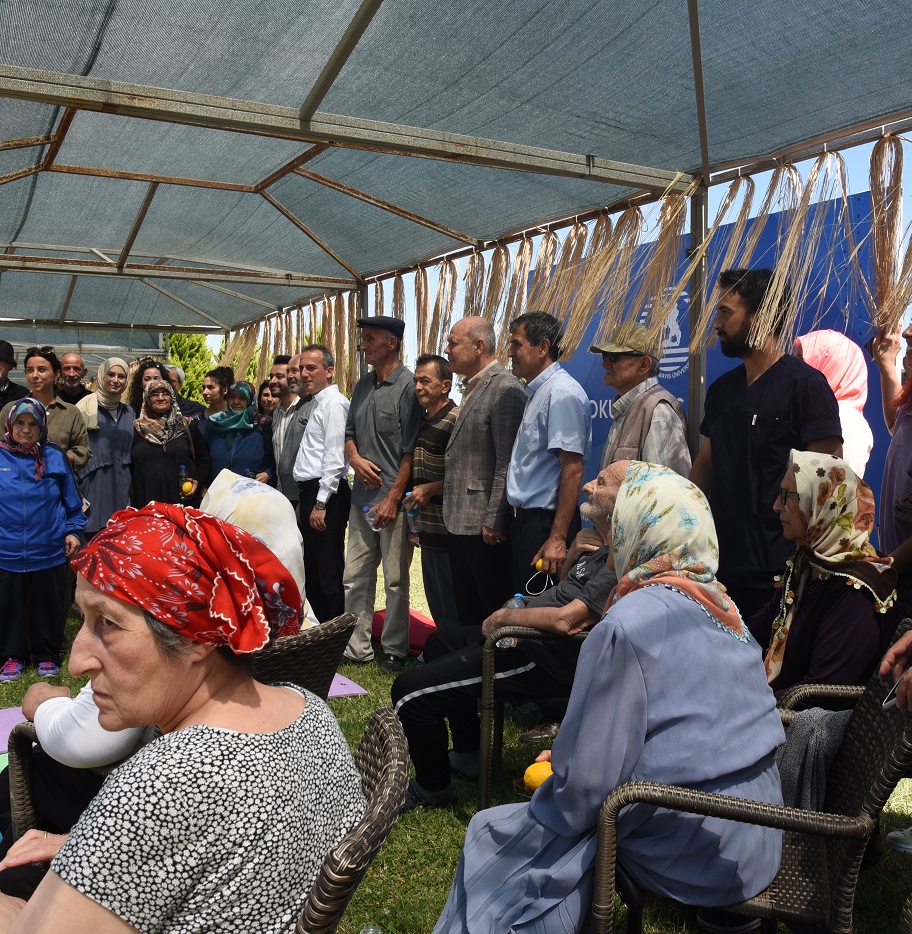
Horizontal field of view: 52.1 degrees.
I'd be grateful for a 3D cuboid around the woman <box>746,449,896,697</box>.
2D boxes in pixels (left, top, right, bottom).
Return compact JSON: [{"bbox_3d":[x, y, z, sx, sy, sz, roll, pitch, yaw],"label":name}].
[{"bbox_3d":[0.760,0.547,2.394,0.750,1.170,0.520,0,3,2],"label":"woman"}]

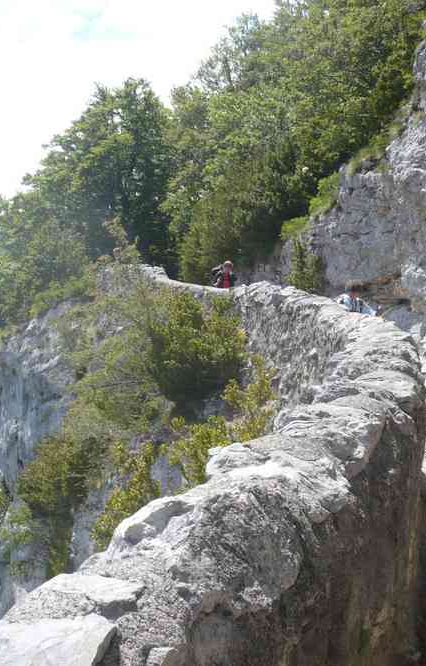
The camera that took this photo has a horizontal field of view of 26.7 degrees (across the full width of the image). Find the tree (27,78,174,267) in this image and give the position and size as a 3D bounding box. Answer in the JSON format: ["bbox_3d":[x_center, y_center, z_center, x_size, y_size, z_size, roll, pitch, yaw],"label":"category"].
[{"bbox_3d":[-4.511,-6.034,36.000,6.000,8.400,5.600,0,-2,0],"label":"tree"}]

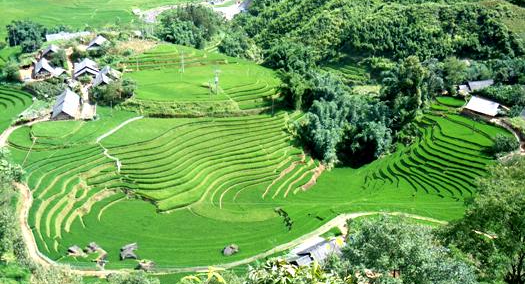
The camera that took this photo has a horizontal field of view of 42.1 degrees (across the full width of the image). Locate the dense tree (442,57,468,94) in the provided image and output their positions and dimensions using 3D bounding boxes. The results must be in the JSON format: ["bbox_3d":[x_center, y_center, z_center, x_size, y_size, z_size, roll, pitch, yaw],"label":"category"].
[{"bbox_3d":[57.970,-19.970,205.030,8.200,11.000,8.000,9,26,16],"label":"dense tree"}]

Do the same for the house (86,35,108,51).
[{"bbox_3d":[-56.390,-33.420,233.990,7.200,4.800,8.600,3,25,3],"label":"house"}]

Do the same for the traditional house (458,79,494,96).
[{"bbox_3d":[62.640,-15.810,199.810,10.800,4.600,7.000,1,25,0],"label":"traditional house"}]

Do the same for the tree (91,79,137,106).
[{"bbox_3d":[-44.670,-14.840,204.660,14.000,7.000,9.500,-5,25,-12],"label":"tree"}]

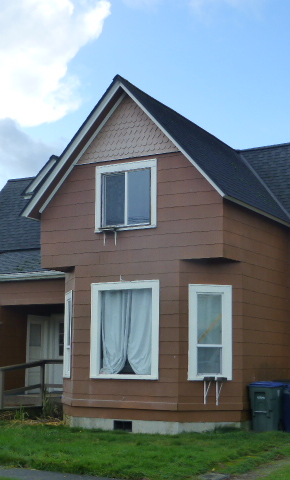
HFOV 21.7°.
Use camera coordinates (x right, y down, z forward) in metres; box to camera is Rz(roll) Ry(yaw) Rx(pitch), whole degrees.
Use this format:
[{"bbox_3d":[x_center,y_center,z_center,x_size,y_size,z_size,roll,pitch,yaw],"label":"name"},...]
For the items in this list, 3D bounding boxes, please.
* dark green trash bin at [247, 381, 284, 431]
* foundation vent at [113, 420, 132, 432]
[{"bbox_3d":[2.640,3.520,15.999,0.620,1.050,0.800,-6,-11,36],"label":"dark green trash bin"},{"bbox_3d":[-0.446,3.901,15.859,0.450,0.235,0.080,-4,-10,30],"label":"foundation vent"}]

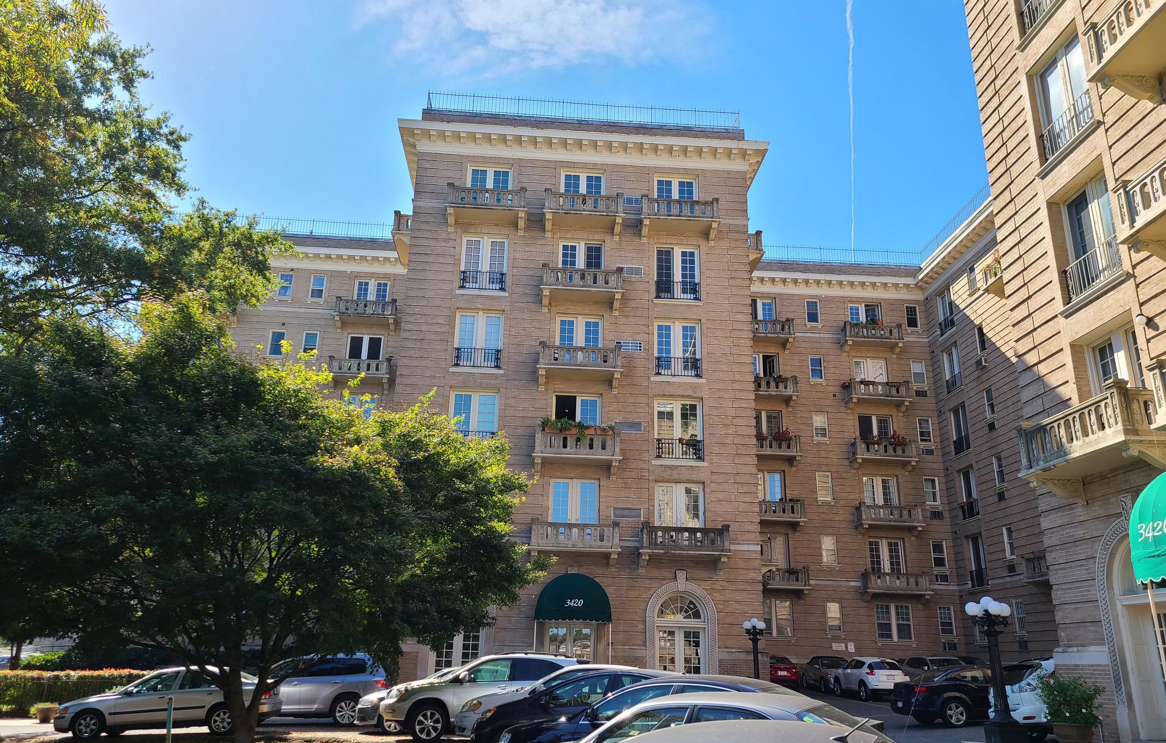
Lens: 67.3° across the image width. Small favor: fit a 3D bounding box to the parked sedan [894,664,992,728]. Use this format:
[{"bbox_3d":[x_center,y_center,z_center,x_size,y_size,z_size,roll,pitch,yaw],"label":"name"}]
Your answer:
[{"bbox_3d":[10.572,8.426,22.724,4.850,1.490,1.830,2,-18,-1],"label":"parked sedan"}]

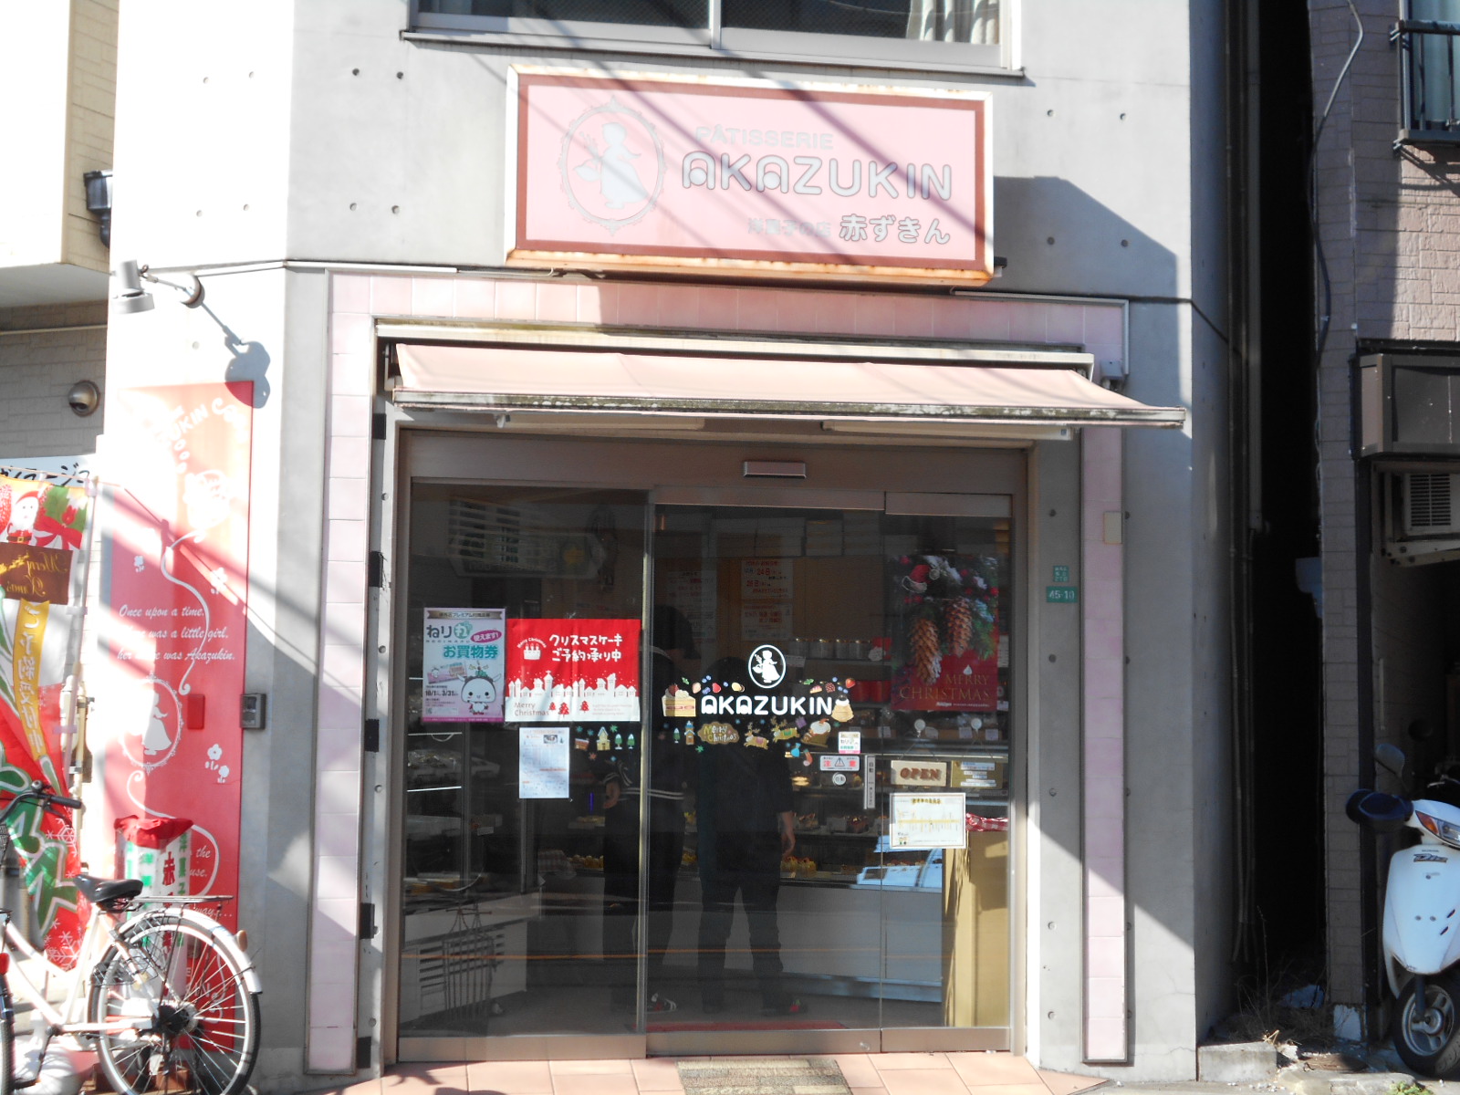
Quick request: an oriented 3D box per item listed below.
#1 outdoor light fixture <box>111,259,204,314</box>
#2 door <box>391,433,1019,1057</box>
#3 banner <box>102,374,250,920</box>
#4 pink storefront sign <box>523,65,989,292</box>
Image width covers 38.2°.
[{"bbox_3d":[-2.067,-0.927,7.591,0.170,0.208,0.420,-1,-5,23],"label":"outdoor light fixture"},{"bbox_3d":[-0.063,0.743,7.980,2.385,2.315,0.130,1,-4,-10],"label":"door"},{"bbox_3d":[-2.027,0.575,7.667,0.606,2.350,0.025,-1,-5,23],"label":"banner"},{"bbox_3d":[0.075,-1.334,7.671,1.770,0.697,0.185,1,-4,-10],"label":"pink storefront sign"}]

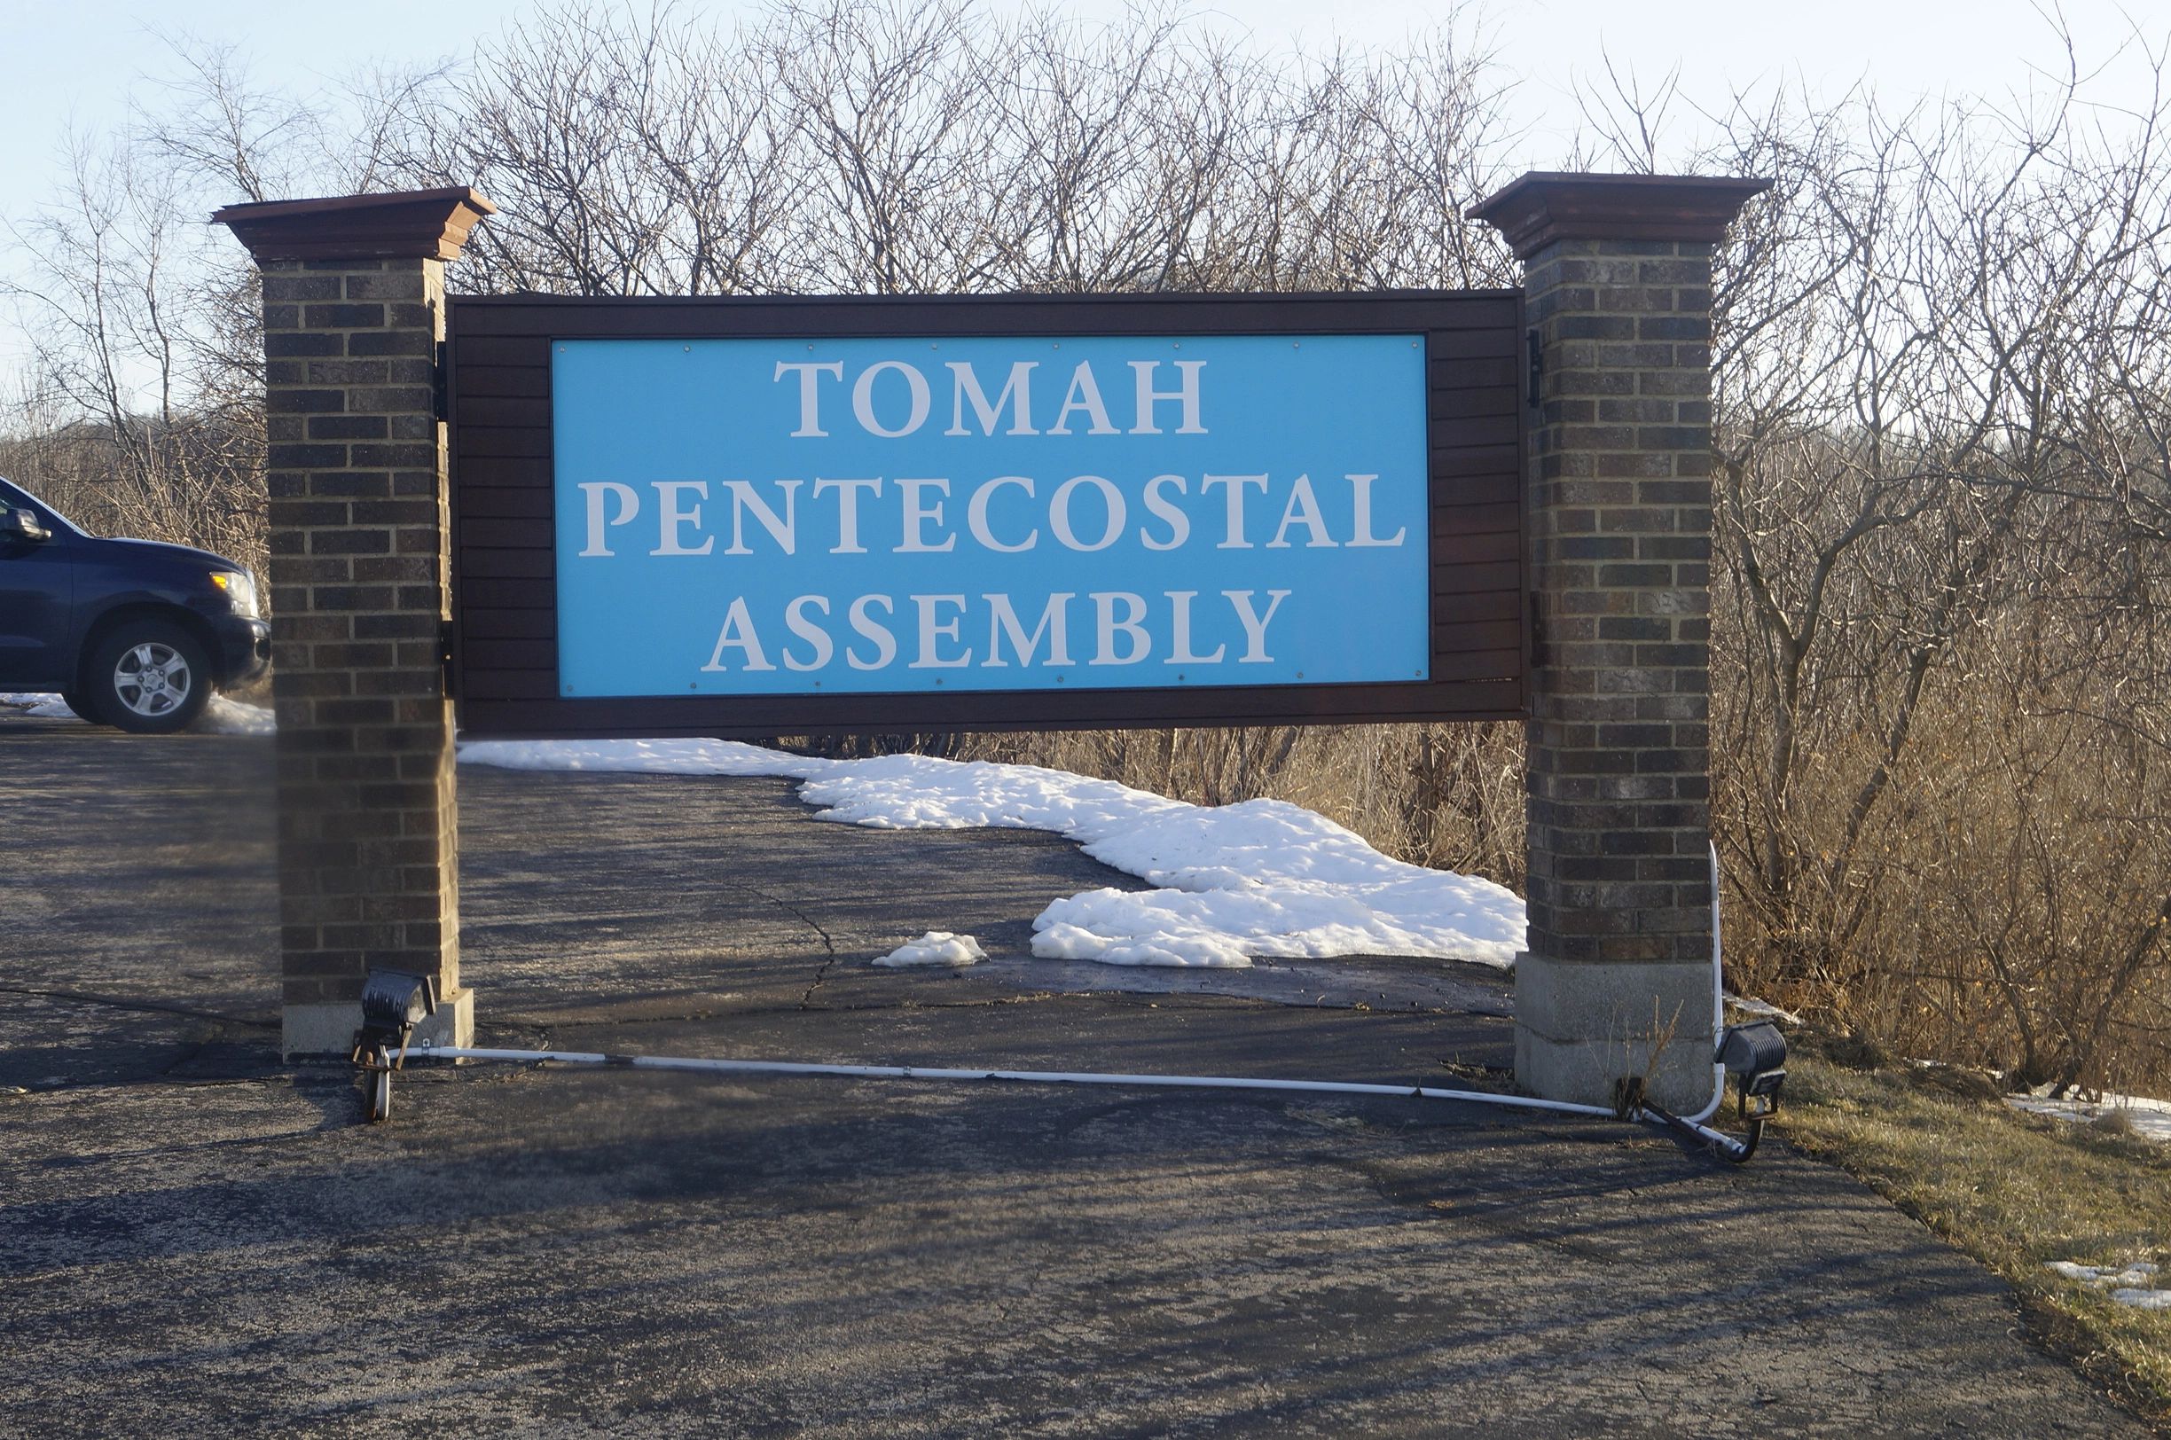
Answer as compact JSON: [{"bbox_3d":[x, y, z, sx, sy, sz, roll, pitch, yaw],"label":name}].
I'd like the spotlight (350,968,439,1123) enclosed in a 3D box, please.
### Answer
[{"bbox_3d":[-1.556,0.731,6.100,0.165,0.335,0.125,0,1,39],"label":"spotlight"}]

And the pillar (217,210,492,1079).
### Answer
[{"bbox_3d":[-1.861,-0.230,7.013,0.630,2.186,0.630,-1,1,-6],"label":"pillar"}]

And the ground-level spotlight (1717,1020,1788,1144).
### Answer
[{"bbox_3d":[1.613,0.880,6.550,0.160,0.305,0.115,-2,2,-45],"label":"ground-level spotlight"}]

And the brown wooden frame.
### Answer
[{"bbox_3d":[-0.233,-0.543,7.120,2.799,1.142,0.120,-1,1,-5],"label":"brown wooden frame"}]

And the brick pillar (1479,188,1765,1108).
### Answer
[{"bbox_3d":[1.427,-0.183,7.287,0.646,2.435,0.646,0,1,-4],"label":"brick pillar"}]

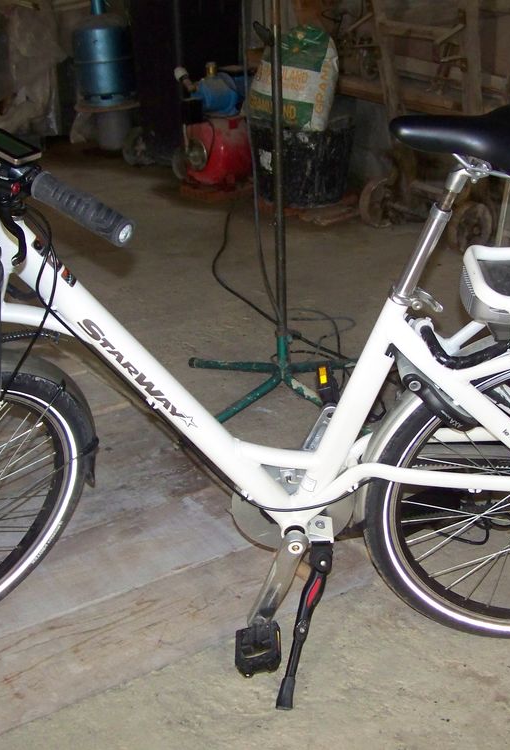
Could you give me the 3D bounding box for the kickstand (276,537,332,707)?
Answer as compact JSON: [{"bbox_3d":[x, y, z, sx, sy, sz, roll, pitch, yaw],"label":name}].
[{"bbox_3d":[0.086,0.435,1.904,0.046,0.288,0.055,13,-1,-10],"label":"kickstand"}]

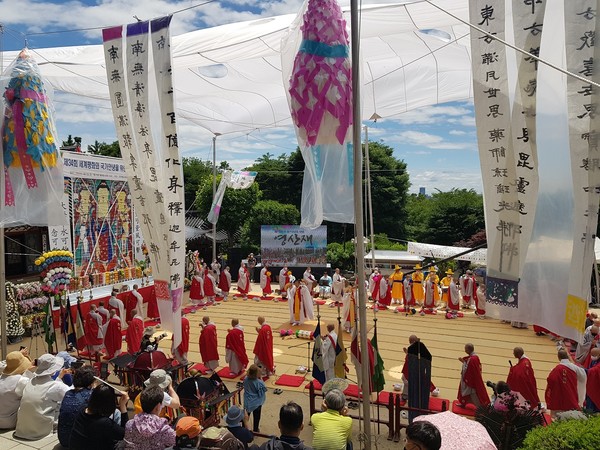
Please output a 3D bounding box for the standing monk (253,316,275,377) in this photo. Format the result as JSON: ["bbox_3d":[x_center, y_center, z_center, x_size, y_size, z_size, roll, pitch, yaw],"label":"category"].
[{"bbox_3d":[-1.042,3.439,12.800,0.540,1.681,0.600,3,4,37],"label":"standing monk"}]

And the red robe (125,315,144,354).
[{"bbox_3d":[-5.021,3.413,13.732,0.380,1.100,0.500,2,5,28],"label":"red robe"}]

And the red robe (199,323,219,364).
[{"bbox_3d":[-2.658,3.451,13.126,0.420,1.140,0.500,2,5,28],"label":"red robe"}]

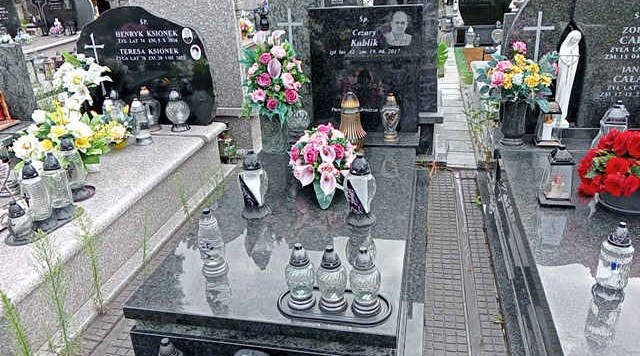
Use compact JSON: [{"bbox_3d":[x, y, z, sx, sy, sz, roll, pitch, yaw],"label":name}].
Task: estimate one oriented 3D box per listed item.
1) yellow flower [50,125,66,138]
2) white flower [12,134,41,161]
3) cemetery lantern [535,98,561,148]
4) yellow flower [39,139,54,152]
[{"bbox_3d":[-1.649,-0.293,3.264,0.095,0.090,0.070,3,23,12],"label":"yellow flower"},{"bbox_3d":[-1.729,-0.180,3.050,0.147,0.143,0.100,-16,27,-28],"label":"white flower"},{"bbox_3d":[1.380,-0.342,3.099,0.140,0.268,0.135,3,24,11],"label":"cemetery lantern"},{"bbox_3d":[-1.444,-0.172,2.733,0.075,0.072,0.060,-7,22,-11],"label":"yellow flower"}]

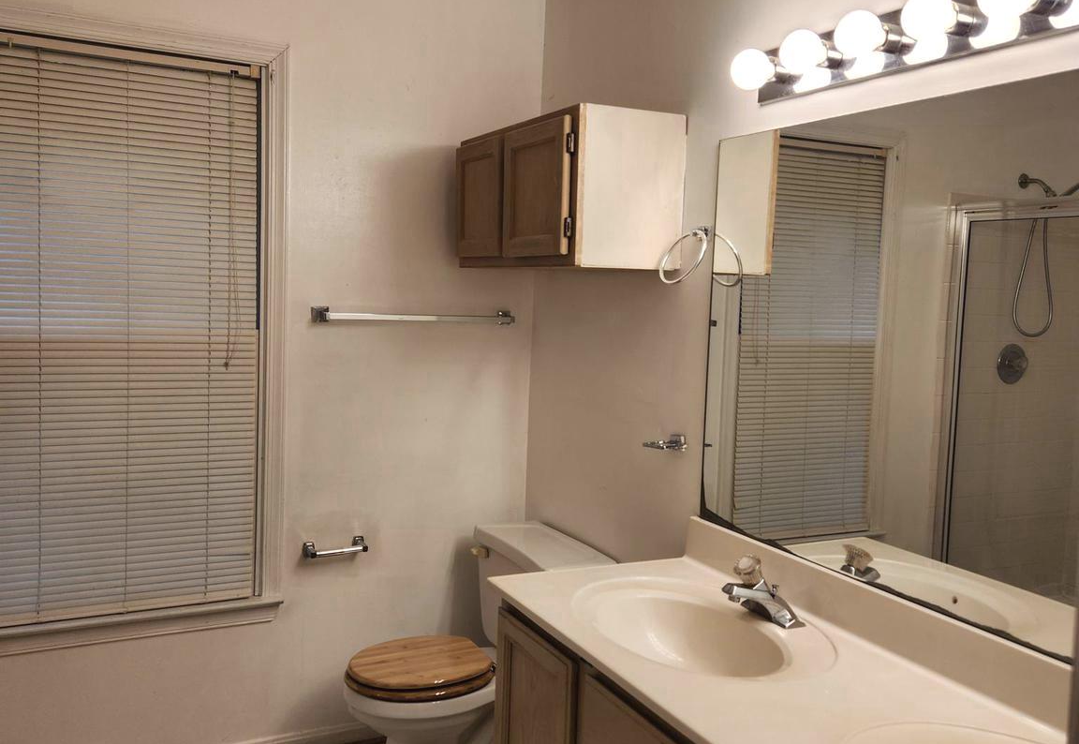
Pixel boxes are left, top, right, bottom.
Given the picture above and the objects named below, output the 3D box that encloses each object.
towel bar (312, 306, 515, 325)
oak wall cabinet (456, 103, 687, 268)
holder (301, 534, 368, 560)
[{"bbox_3d":[-0.370,-0.172,2.945,0.646,0.050,0.074,-1,6,-26],"label":"towel bar"},{"bbox_3d":[0.051,-0.477,2.641,0.320,0.383,0.756,-1,6,-26],"label":"oak wall cabinet"},{"bbox_3d":[-0.613,0.532,2.898,0.195,0.048,0.079,-1,6,-26],"label":"holder"}]

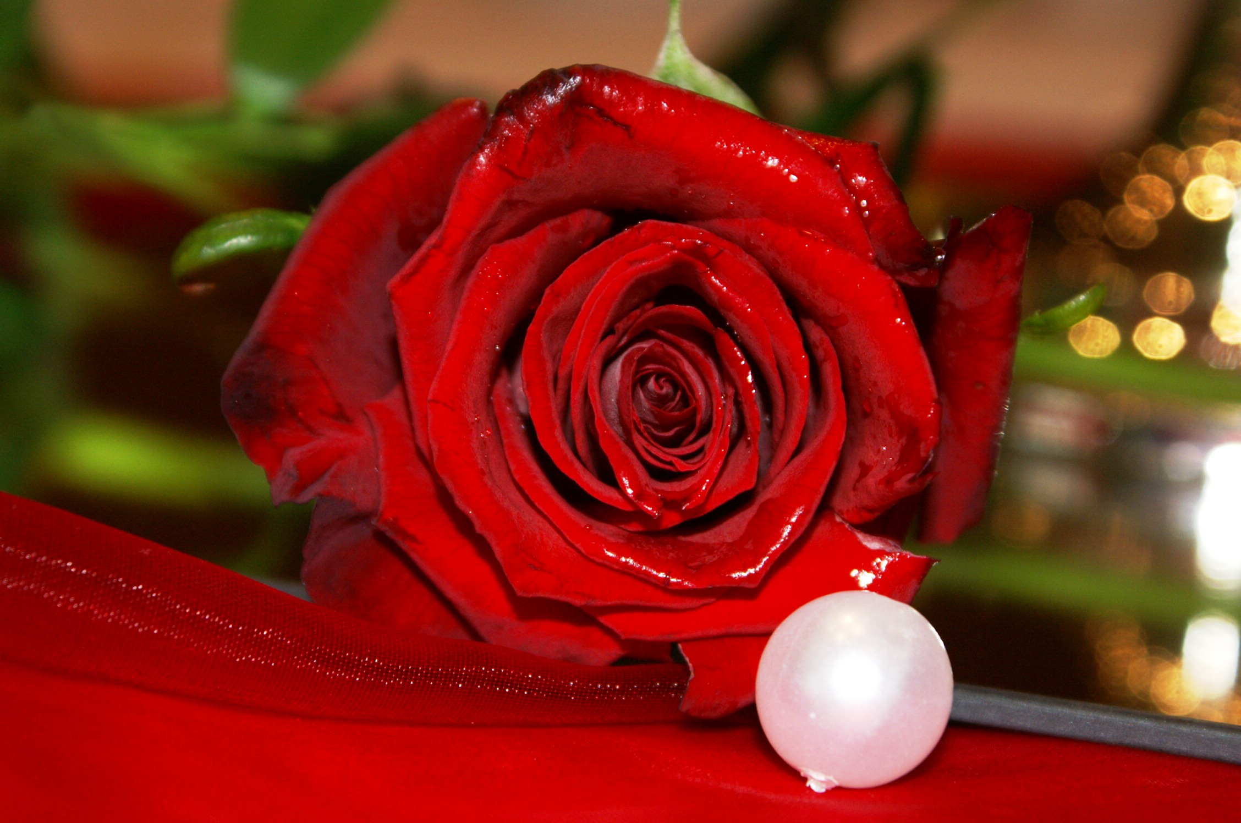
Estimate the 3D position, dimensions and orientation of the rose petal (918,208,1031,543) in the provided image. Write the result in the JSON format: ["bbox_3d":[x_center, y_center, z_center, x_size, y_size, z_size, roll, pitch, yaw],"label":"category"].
[{"bbox_3d":[0.041,-0.004,0.418,0.014,0.036,0.022,-1,10,-17],"label":"rose petal"}]

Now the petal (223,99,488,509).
[{"bbox_3d":[-0.030,-0.012,0.416,0.030,0.044,0.025,4,10,14],"label":"petal"}]

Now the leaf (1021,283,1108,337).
[{"bbox_3d":[0.052,-0.012,0.428,0.012,0.006,0.008,2,10,0],"label":"leaf"}]

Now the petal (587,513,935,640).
[{"bbox_3d":[0.016,0.018,0.405,0.039,0.012,0.022,2,10,0],"label":"petal"}]

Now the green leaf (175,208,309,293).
[{"bbox_3d":[-0.044,-0.019,0.427,0.018,0.009,0.010,2,10,0],"label":"green leaf"}]

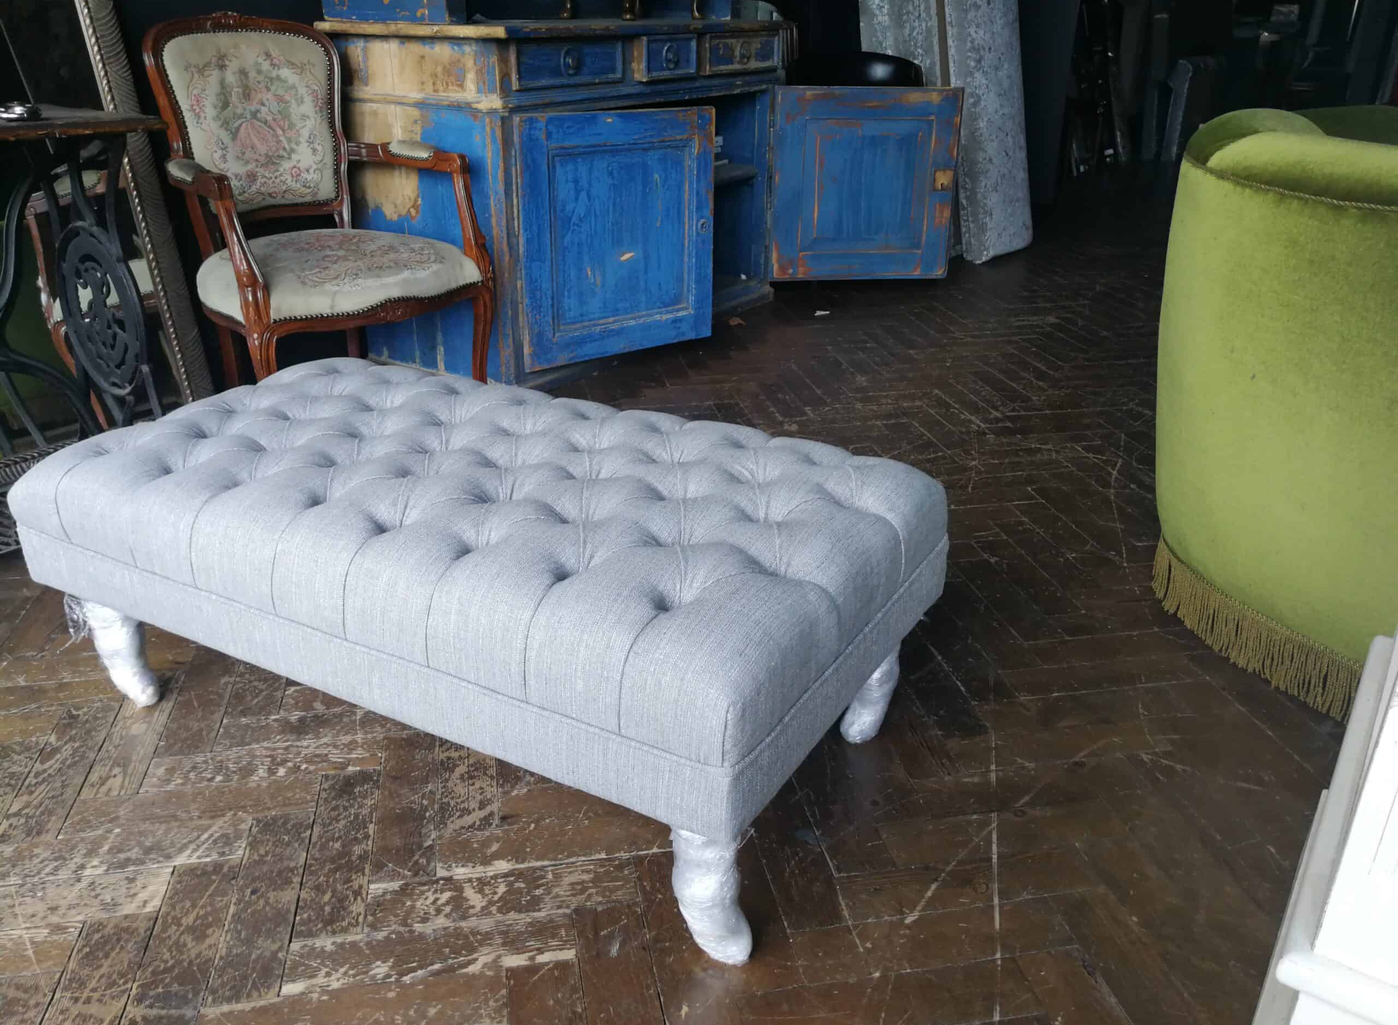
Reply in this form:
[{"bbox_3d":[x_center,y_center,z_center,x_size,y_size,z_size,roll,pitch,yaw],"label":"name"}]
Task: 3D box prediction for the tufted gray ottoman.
[{"bbox_3d":[-0.297,0.096,1.517,1.127,0.407,0.641,12,24,28],"label":"tufted gray ottoman"}]

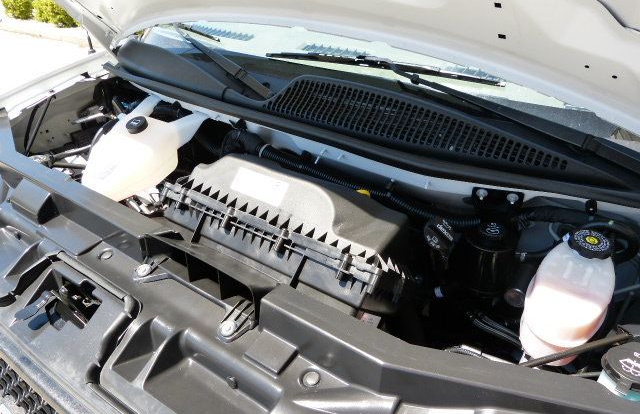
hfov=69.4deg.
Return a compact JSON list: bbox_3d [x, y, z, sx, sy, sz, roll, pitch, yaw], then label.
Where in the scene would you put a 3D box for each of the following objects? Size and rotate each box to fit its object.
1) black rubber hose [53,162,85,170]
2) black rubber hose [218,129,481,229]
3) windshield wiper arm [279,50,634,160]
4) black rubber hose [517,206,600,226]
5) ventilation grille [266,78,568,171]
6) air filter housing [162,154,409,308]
[{"bbox_3d":[-0.626,-0.103,1.150,0.100,0.018,0.018,8,35,18],"label":"black rubber hose"},{"bbox_3d":[0.021,-0.063,0.837,0.544,0.062,0.058,20,40,28],"label":"black rubber hose"},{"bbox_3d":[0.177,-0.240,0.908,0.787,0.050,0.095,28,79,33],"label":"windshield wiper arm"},{"bbox_3d":[0.337,0.013,0.657,0.111,0.028,0.028,-3,31,26],"label":"black rubber hose"},{"bbox_3d":[0.136,-0.165,0.830,0.580,0.045,0.110,19,68,32],"label":"ventilation grille"},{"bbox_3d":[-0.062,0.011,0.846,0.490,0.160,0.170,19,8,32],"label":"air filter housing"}]

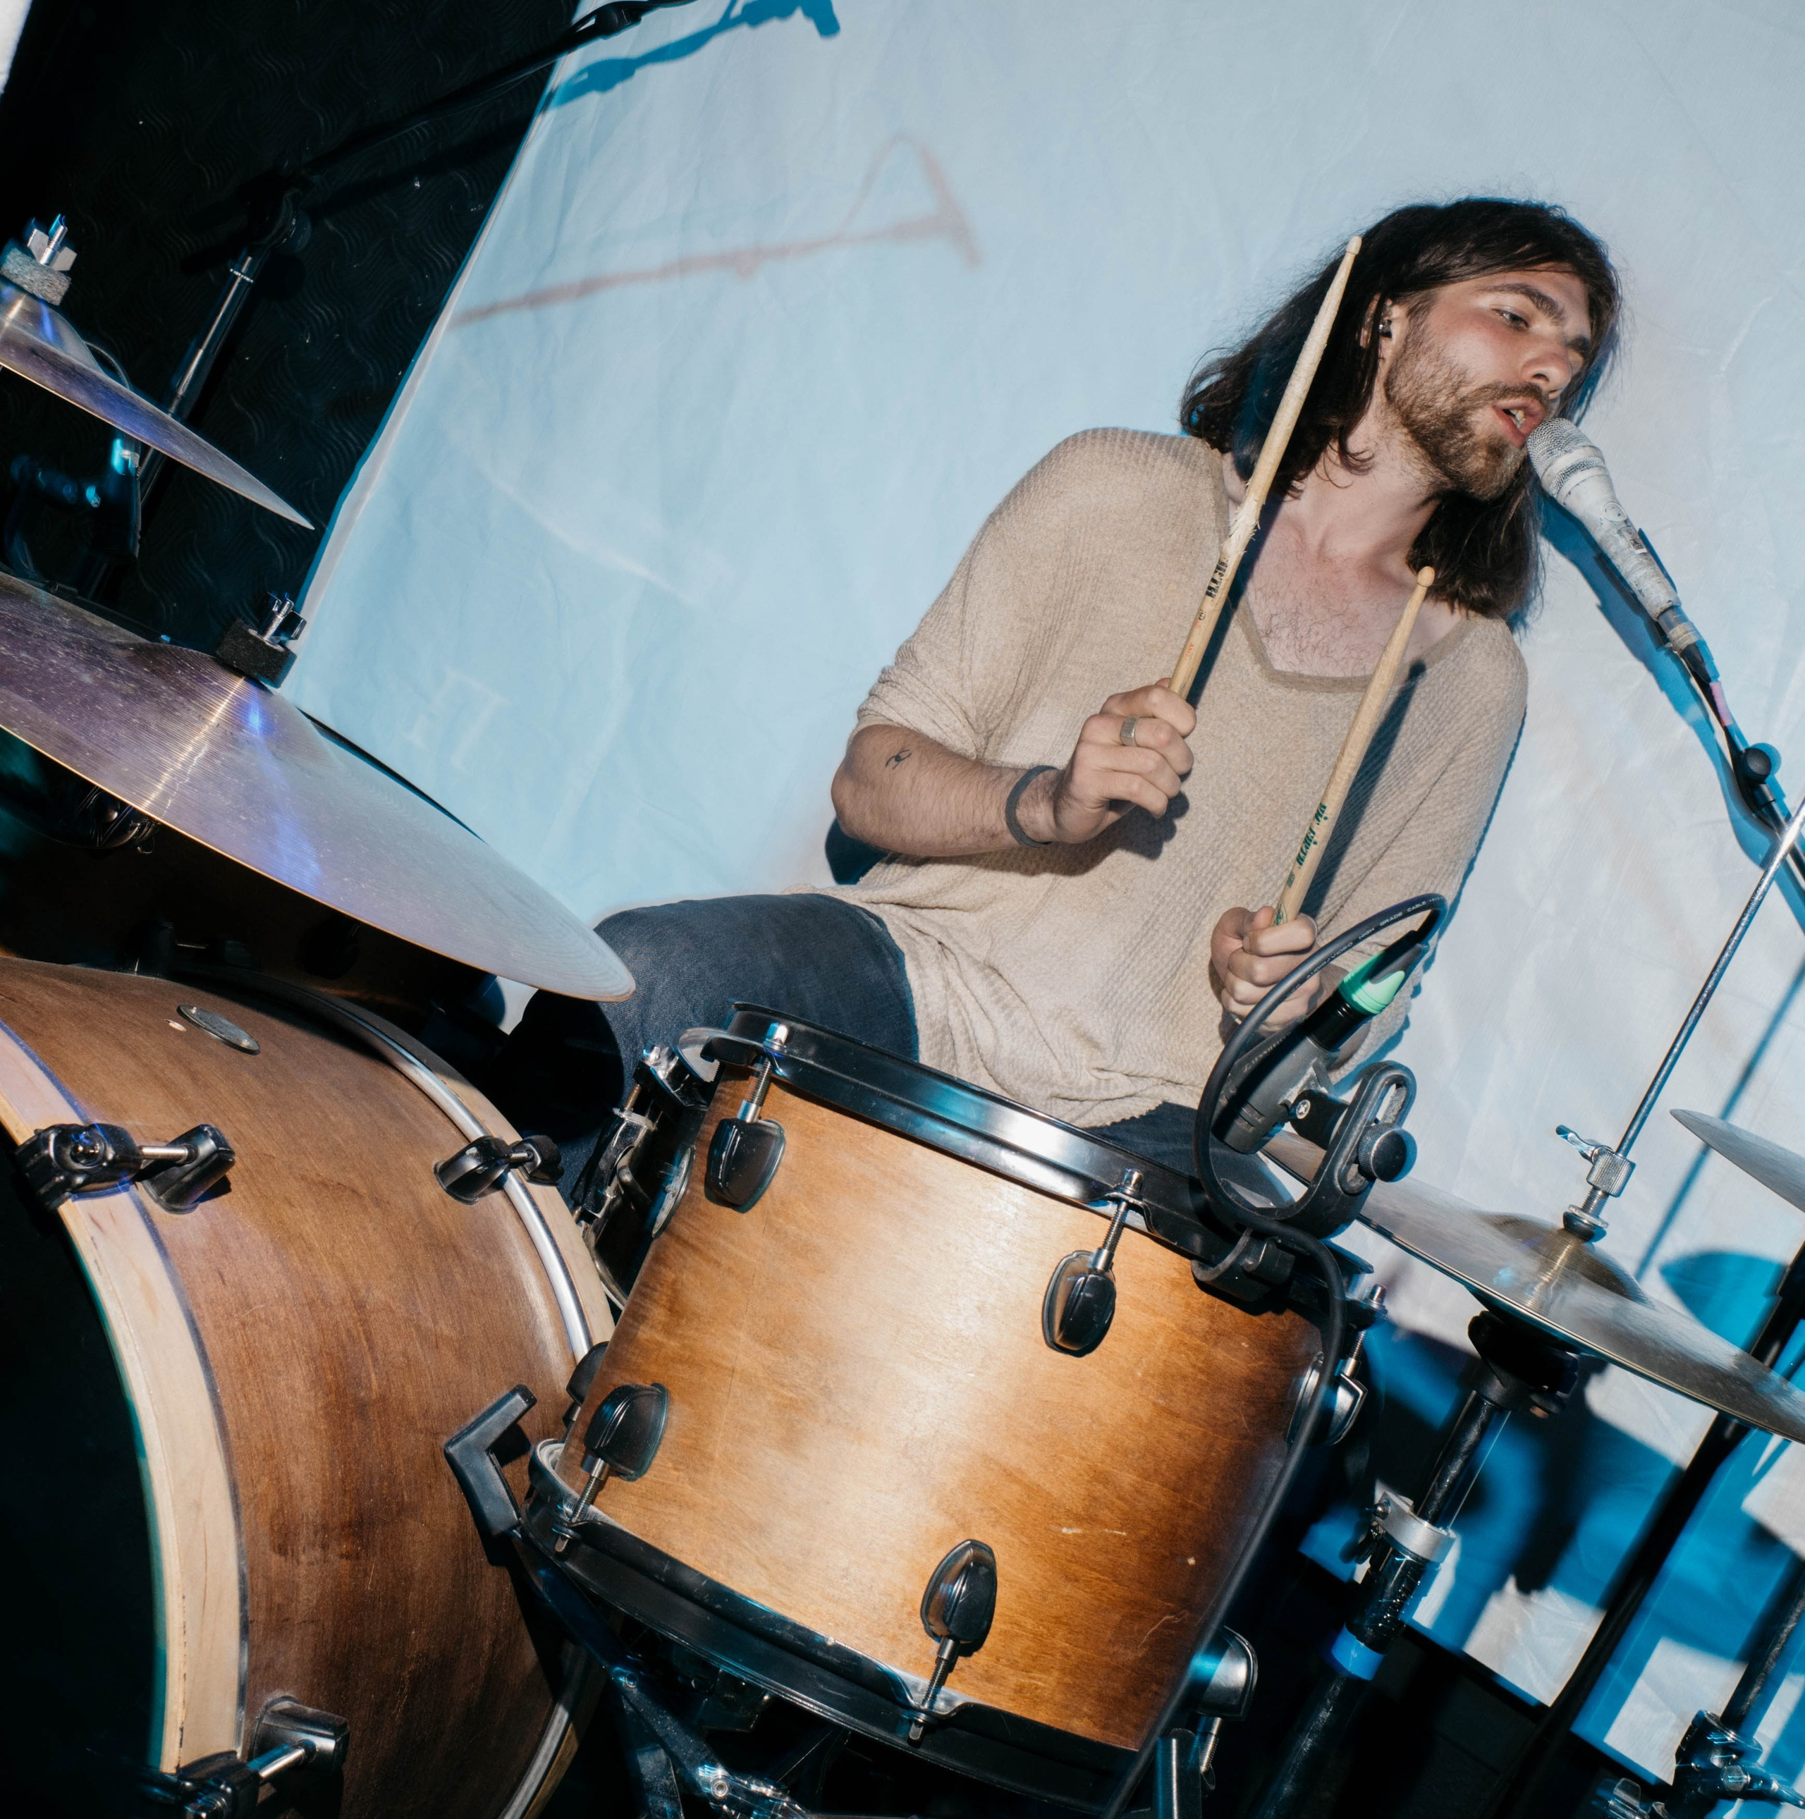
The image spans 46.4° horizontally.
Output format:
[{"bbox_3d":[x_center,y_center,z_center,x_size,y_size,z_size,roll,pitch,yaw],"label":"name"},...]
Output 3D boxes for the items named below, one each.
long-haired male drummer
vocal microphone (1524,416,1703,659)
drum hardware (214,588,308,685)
[{"bbox_3d":[0.050,0.045,1.460,0.630,1.340,0.670,26,4,0],"label":"long-haired male drummer"},{"bbox_3d":[0.507,-0.266,1.490,0.185,0.050,0.050,64,0,16],"label":"vocal microphone"},{"bbox_3d":[-0.334,-0.144,1.100,0.036,0.044,0.036,29,4,0],"label":"drum hardware"}]

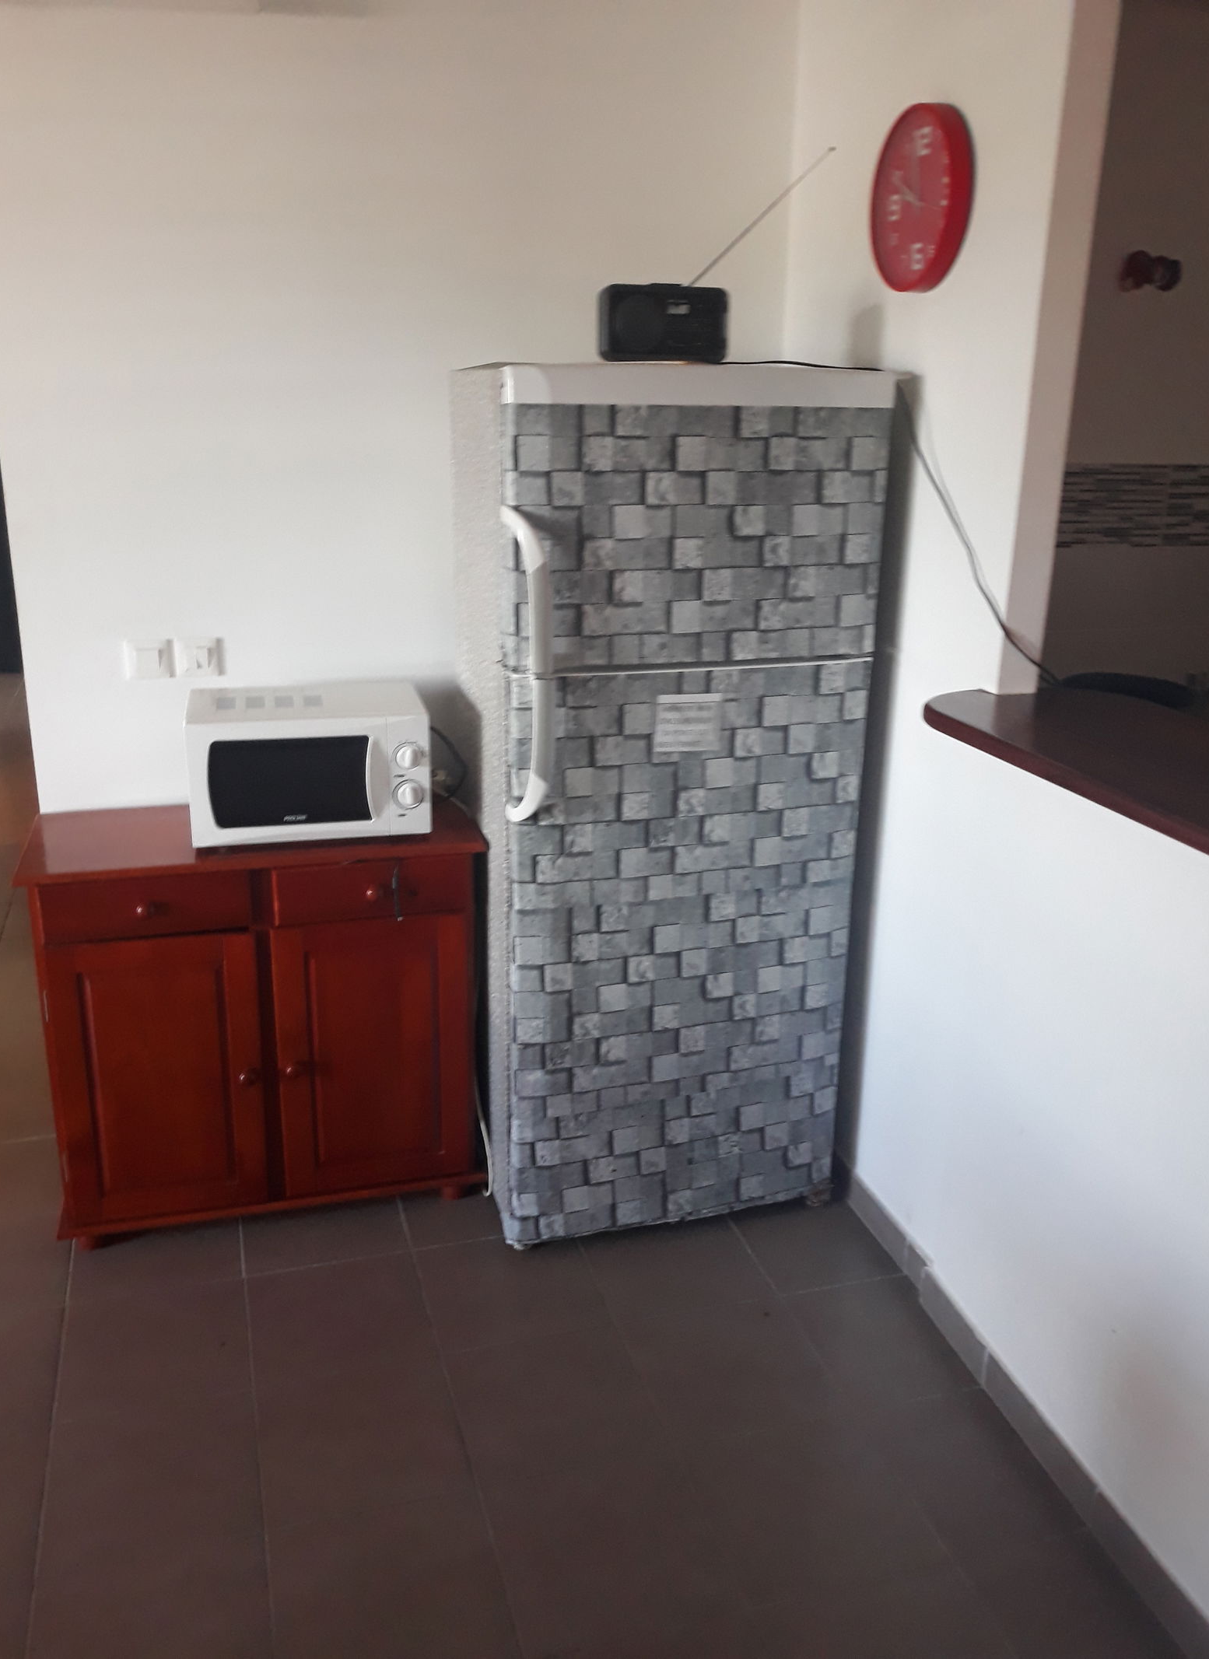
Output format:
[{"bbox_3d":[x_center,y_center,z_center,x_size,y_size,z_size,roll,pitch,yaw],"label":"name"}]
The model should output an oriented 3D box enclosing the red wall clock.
[{"bbox_3d":[0.550,-1.096,2.259,0.043,0.294,0.294,-3,17,-14],"label":"red wall clock"}]

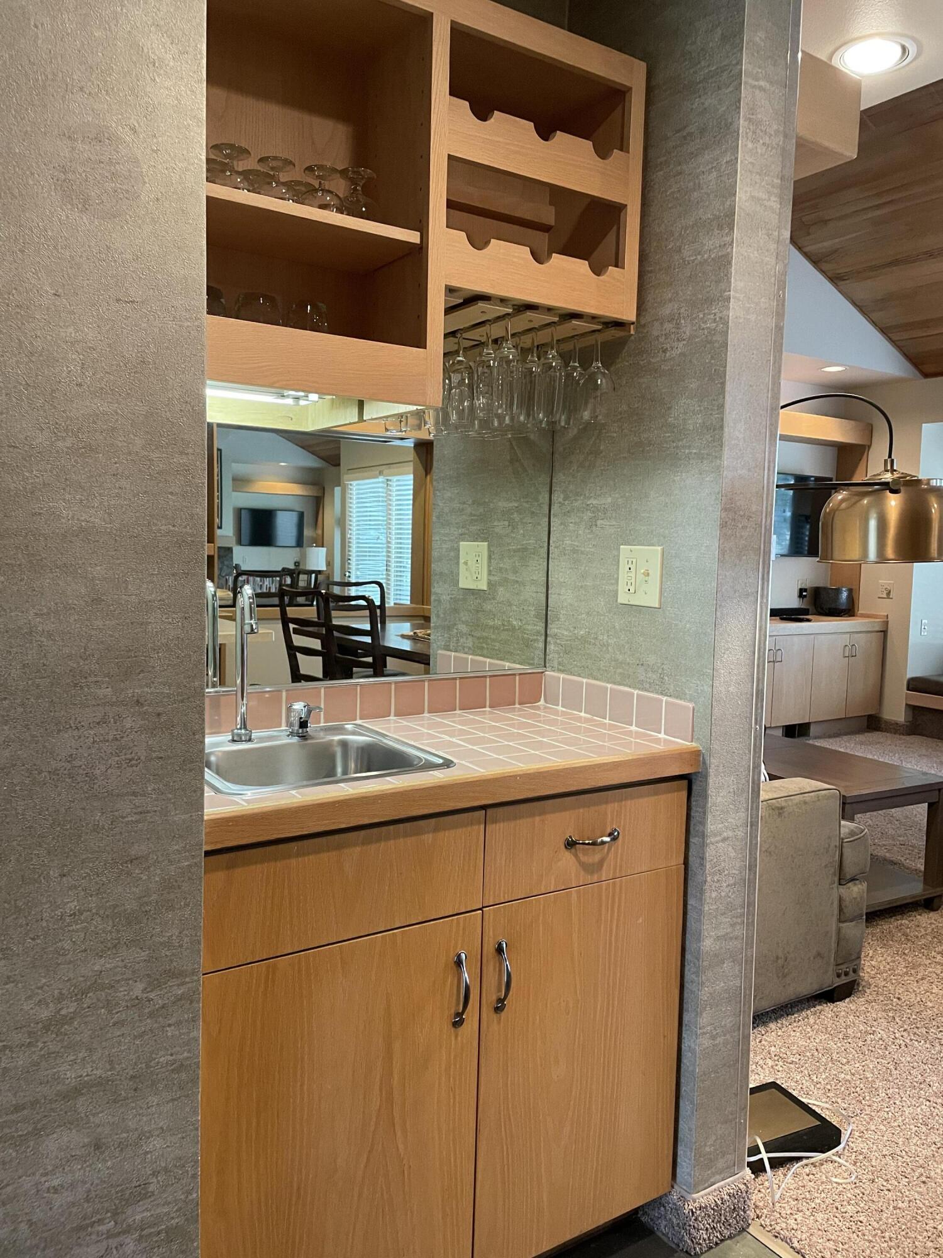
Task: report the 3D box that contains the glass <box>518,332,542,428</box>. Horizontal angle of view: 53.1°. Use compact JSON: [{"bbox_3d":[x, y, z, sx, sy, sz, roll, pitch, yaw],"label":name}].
[{"bbox_3d":[0.119,-0.491,1.817,0.058,0.194,0.058,1,5,0],"label":"glass"}]

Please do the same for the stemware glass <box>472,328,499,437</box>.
[{"bbox_3d":[0.030,-0.488,1.763,0.058,0.194,0.058,1,5,0],"label":"stemware glass"}]

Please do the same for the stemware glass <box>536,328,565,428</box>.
[{"bbox_3d":[0.153,-0.485,1.766,0.058,0.194,0.058,1,5,0],"label":"stemware glass"}]

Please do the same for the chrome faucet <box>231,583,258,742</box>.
[{"bbox_3d":[-0.382,0.058,1.607,0.040,0.270,0.112,-1,6,-25],"label":"chrome faucet"}]

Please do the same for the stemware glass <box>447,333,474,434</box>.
[{"bbox_3d":[-0.025,-0.497,1.846,0.058,0.194,0.058,1,5,0],"label":"stemware glass"}]

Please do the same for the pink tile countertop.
[{"bbox_3d":[-0.096,0.226,1.641,0.908,0.049,0.466,-2,6,-33],"label":"pink tile countertop"}]

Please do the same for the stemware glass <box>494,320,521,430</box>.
[{"bbox_3d":[0.066,-0.482,1.708,0.058,0.194,0.058,1,5,0],"label":"stemware glass"}]

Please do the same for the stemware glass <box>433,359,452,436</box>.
[{"bbox_3d":[-0.062,-0.503,1.903,0.058,0.194,0.058,-2,6,-33],"label":"stemware glass"}]

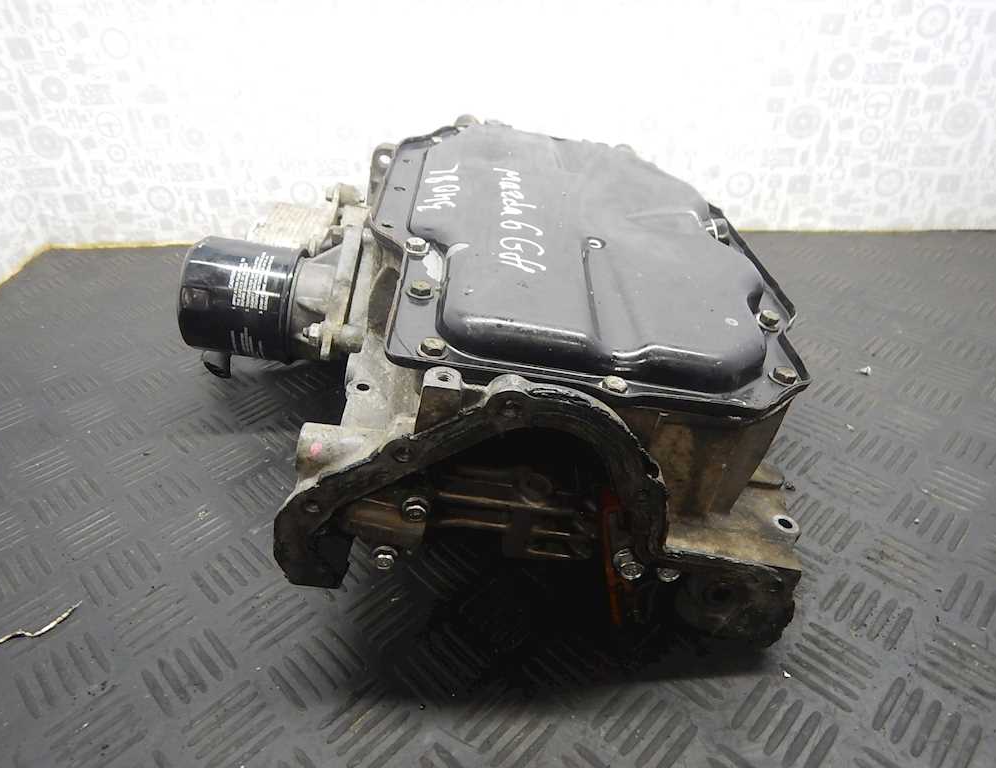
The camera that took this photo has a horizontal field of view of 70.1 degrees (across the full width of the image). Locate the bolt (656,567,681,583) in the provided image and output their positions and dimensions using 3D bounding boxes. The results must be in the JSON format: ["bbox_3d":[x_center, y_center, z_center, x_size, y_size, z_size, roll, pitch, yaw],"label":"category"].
[{"bbox_3d":[0.099,0.110,0.413,0.013,0.013,0.009,8,35,-9],"label":"bolt"}]

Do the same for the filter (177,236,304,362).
[{"bbox_3d":[-0.169,-0.057,0.476,0.069,0.075,0.075,8,35,-9],"label":"filter"}]

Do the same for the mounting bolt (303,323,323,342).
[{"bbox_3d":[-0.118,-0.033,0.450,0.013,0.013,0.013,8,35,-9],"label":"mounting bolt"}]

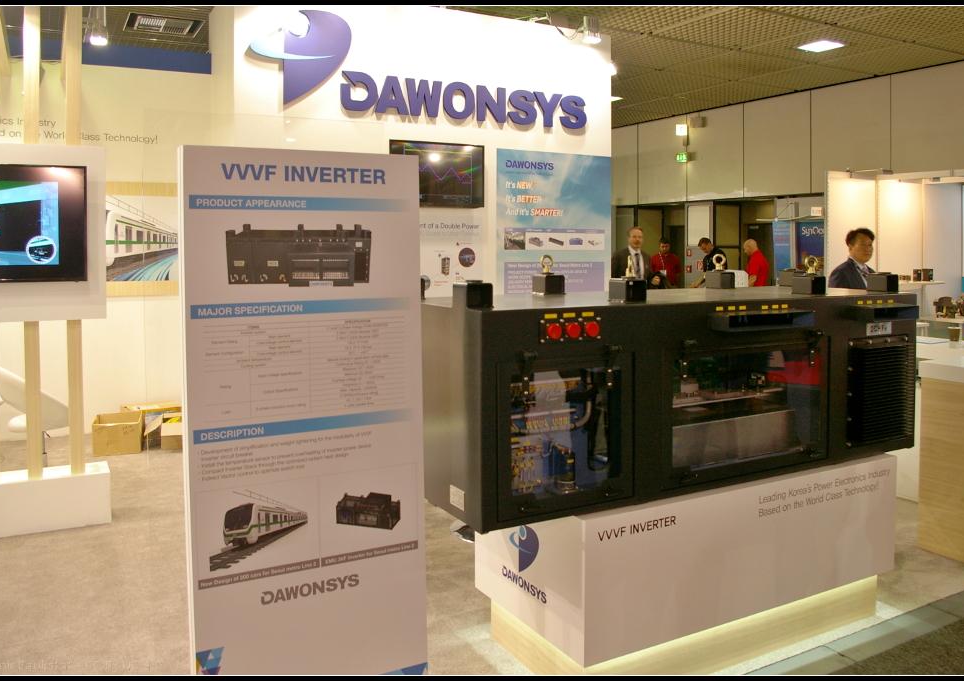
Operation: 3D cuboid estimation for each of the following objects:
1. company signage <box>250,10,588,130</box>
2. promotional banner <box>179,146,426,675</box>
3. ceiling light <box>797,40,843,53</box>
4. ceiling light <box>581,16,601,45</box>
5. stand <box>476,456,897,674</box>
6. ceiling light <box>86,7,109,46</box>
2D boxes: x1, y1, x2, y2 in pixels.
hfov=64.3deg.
[{"bbox_3d":[-0.401,-2.419,6.958,3.337,0.799,0.070,-3,6,-28],"label":"company signage"},{"bbox_3d":[-0.562,0.329,2.551,0.780,1.900,0.080,-3,6,-26],"label":"promotional banner"},{"bbox_3d":[4.340,-3.776,9.810,0.430,0.060,0.430,-3,6,-28],"label":"ceiling light"},{"bbox_3d":[0.991,-2.807,6.948,0.150,0.210,0.170,-3,6,-28],"label":"ceiling light"},{"bbox_3d":[0.879,0.846,3.196,1.650,0.690,0.700,-3,6,-28],"label":"stand"},{"bbox_3d":[-2.702,-2.203,5.400,0.150,0.260,0.160,-3,5,-24],"label":"ceiling light"}]

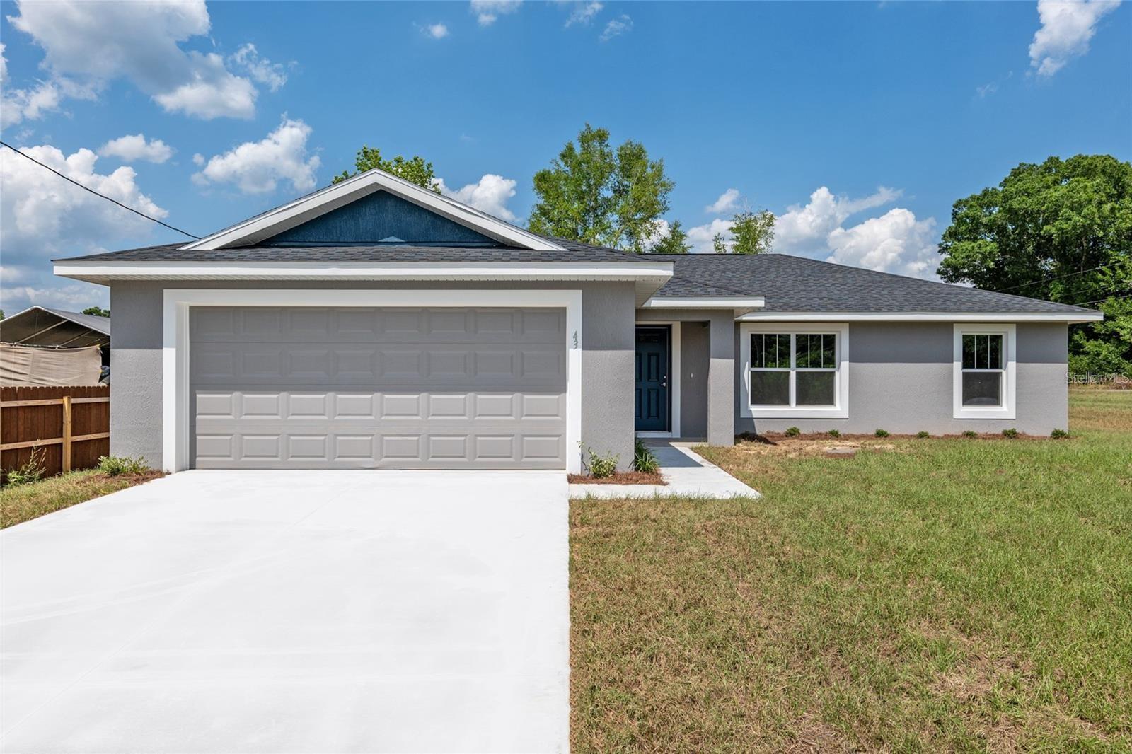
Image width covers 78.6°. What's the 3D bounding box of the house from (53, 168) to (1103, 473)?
[{"bbox_3d":[2.300,-1.060,15.900,17.100,4.650,15.000,0,0,0],"label":"house"}]

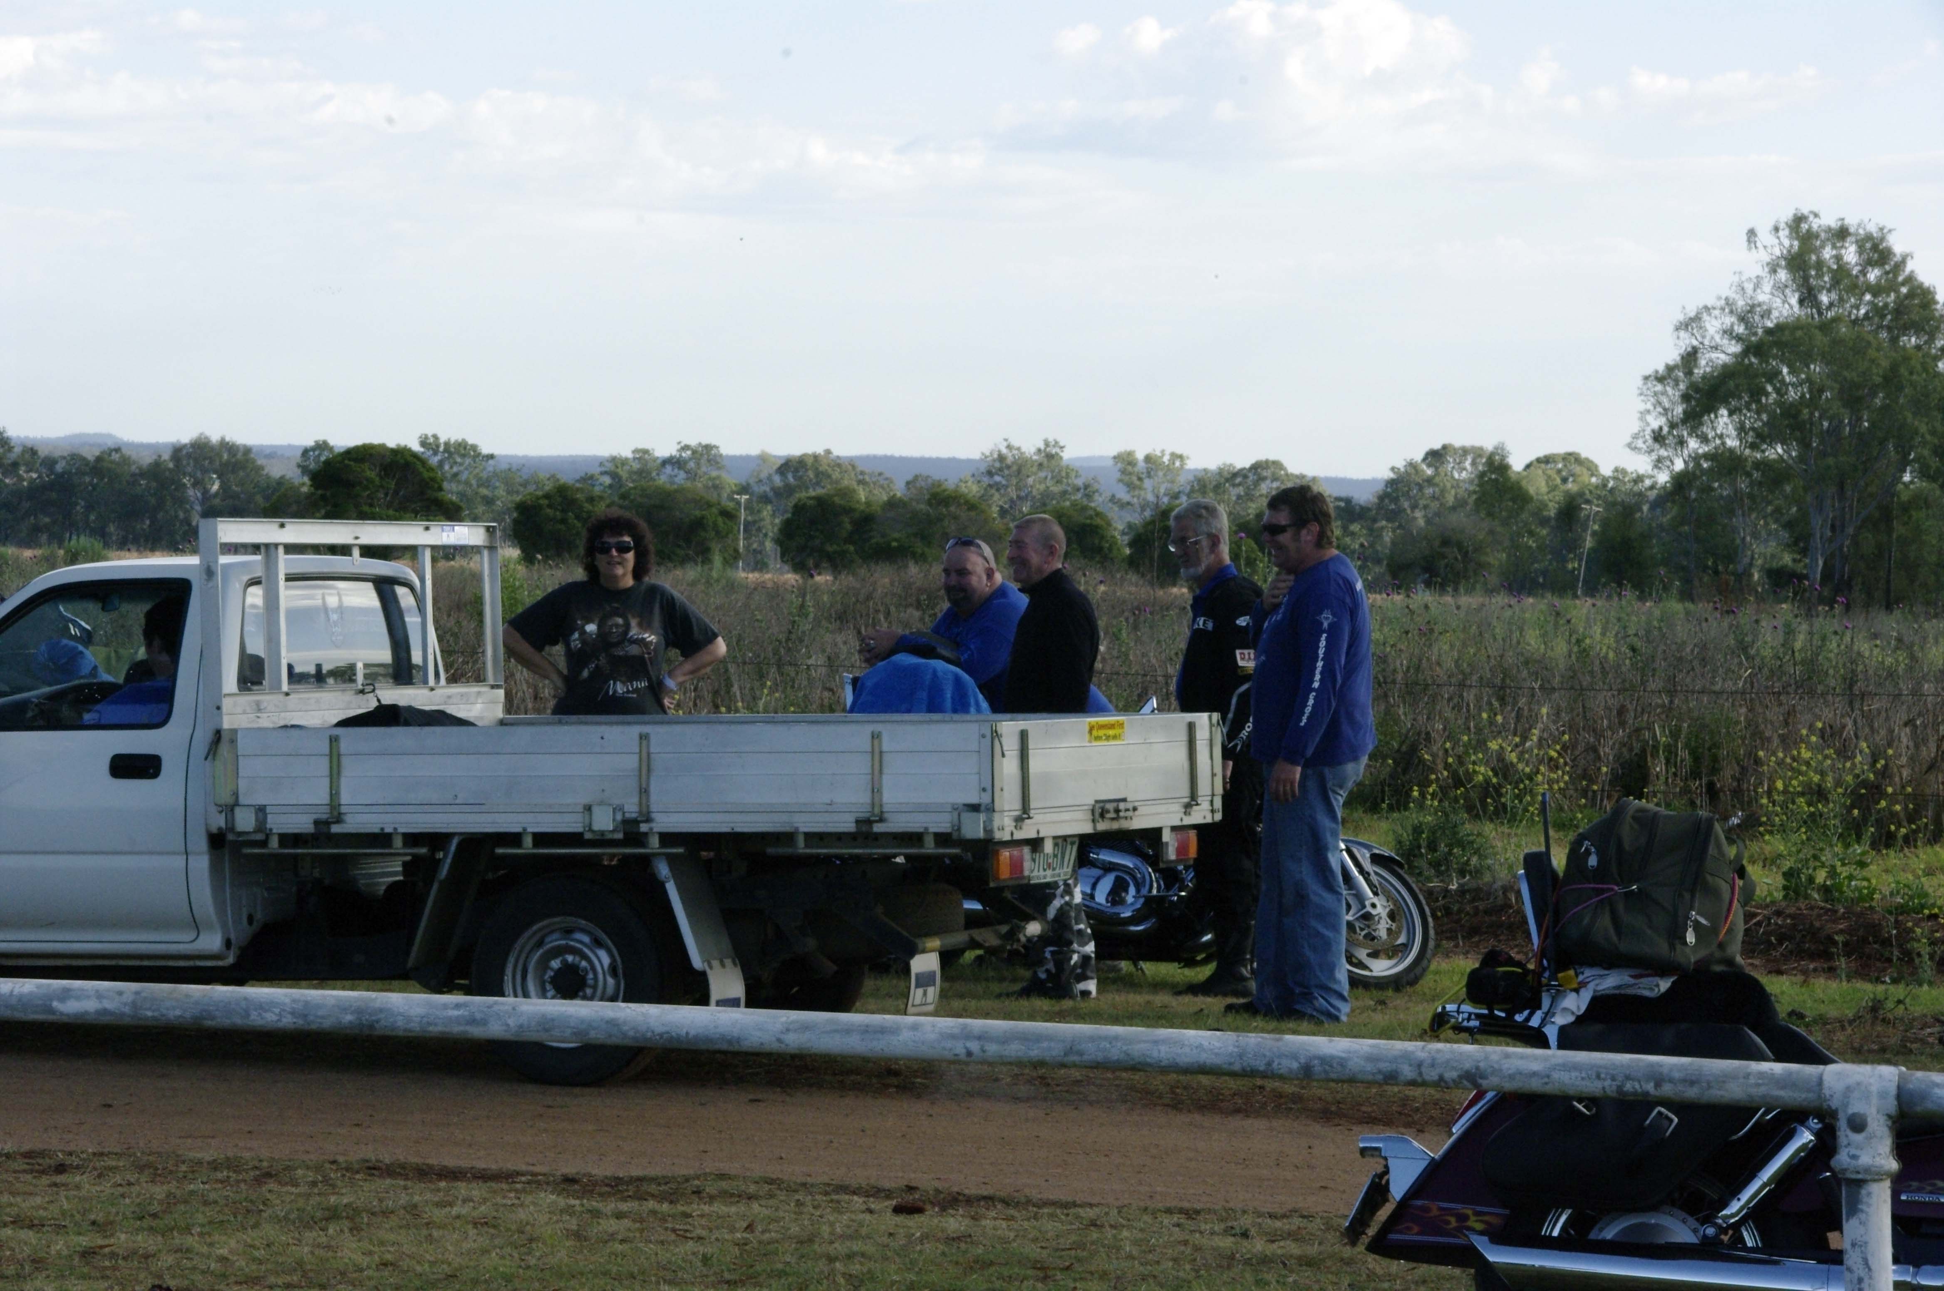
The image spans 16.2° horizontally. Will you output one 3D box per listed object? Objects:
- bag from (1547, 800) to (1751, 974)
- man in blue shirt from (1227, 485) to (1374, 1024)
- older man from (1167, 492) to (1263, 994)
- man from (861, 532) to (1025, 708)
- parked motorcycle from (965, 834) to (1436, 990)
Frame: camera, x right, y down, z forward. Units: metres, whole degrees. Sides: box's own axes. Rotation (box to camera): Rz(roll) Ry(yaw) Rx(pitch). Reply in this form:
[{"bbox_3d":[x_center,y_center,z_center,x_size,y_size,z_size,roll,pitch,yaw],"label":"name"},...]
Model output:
[{"bbox_3d":[1.255,0.445,12.650,0.280,0.325,0.340,-1,0,17],"label":"bag"},{"bbox_3d":[1.095,0.355,22.800,0.410,1.780,0.550,-1,0,-8],"label":"man in blue shirt"},{"bbox_3d":[0.885,0.360,23.800,0.360,1.720,0.530,-1,0,-13],"label":"older man"},{"bbox_3d":[0.060,0.400,24.400,0.780,1.570,0.640,-1,0,-18],"label":"man"},{"bbox_3d":[0.460,0.640,24.300,2.340,1.120,0.860,-1,0,12],"label":"parked motorcycle"}]

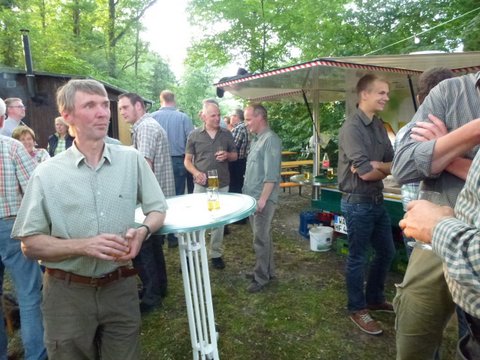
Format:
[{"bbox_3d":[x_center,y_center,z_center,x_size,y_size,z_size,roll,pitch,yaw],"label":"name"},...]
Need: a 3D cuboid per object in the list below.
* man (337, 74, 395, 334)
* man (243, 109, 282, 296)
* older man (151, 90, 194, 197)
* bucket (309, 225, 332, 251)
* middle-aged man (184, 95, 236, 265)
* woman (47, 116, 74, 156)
[{"bbox_3d":[0.891,0.205,2.354,0.500,1.830,0.400,-10,10,-44],"label":"man"},{"bbox_3d":[0.189,0.187,3.177,0.360,1.770,0.480,-6,9,-29],"label":"man"},{"bbox_3d":[-0.774,-0.111,3.945,0.520,1.840,0.330,-4,8,-12],"label":"older man"},{"bbox_3d":[0.979,0.722,4.052,0.290,0.270,0.290,-2,7,0],"label":"bucket"},{"bbox_3d":[-0.316,0.077,3.572,0.560,1.780,0.380,-4,8,-13],"label":"middle-aged man"},{"bbox_3d":[-2.650,-0.124,5.108,0.480,1.660,0.300,-6,8,-25],"label":"woman"}]

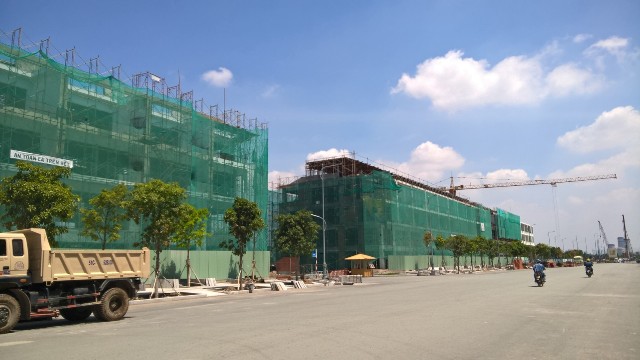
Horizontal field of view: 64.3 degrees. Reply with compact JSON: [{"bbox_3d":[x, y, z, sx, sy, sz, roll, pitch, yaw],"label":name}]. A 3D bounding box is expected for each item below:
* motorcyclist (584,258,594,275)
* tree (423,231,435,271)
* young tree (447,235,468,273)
[{"bbox_3d":[22.410,7.183,42.491,0.740,1.300,0.800,-6,-10,29],"label":"motorcyclist"},{"bbox_3d":[15.951,10.366,74.844,1.701,5.719,1.701,-6,-11,30],"label":"tree"},{"bbox_3d":[16.089,8.645,59.559,2.481,4.519,2.481,-6,-11,30],"label":"young tree"}]

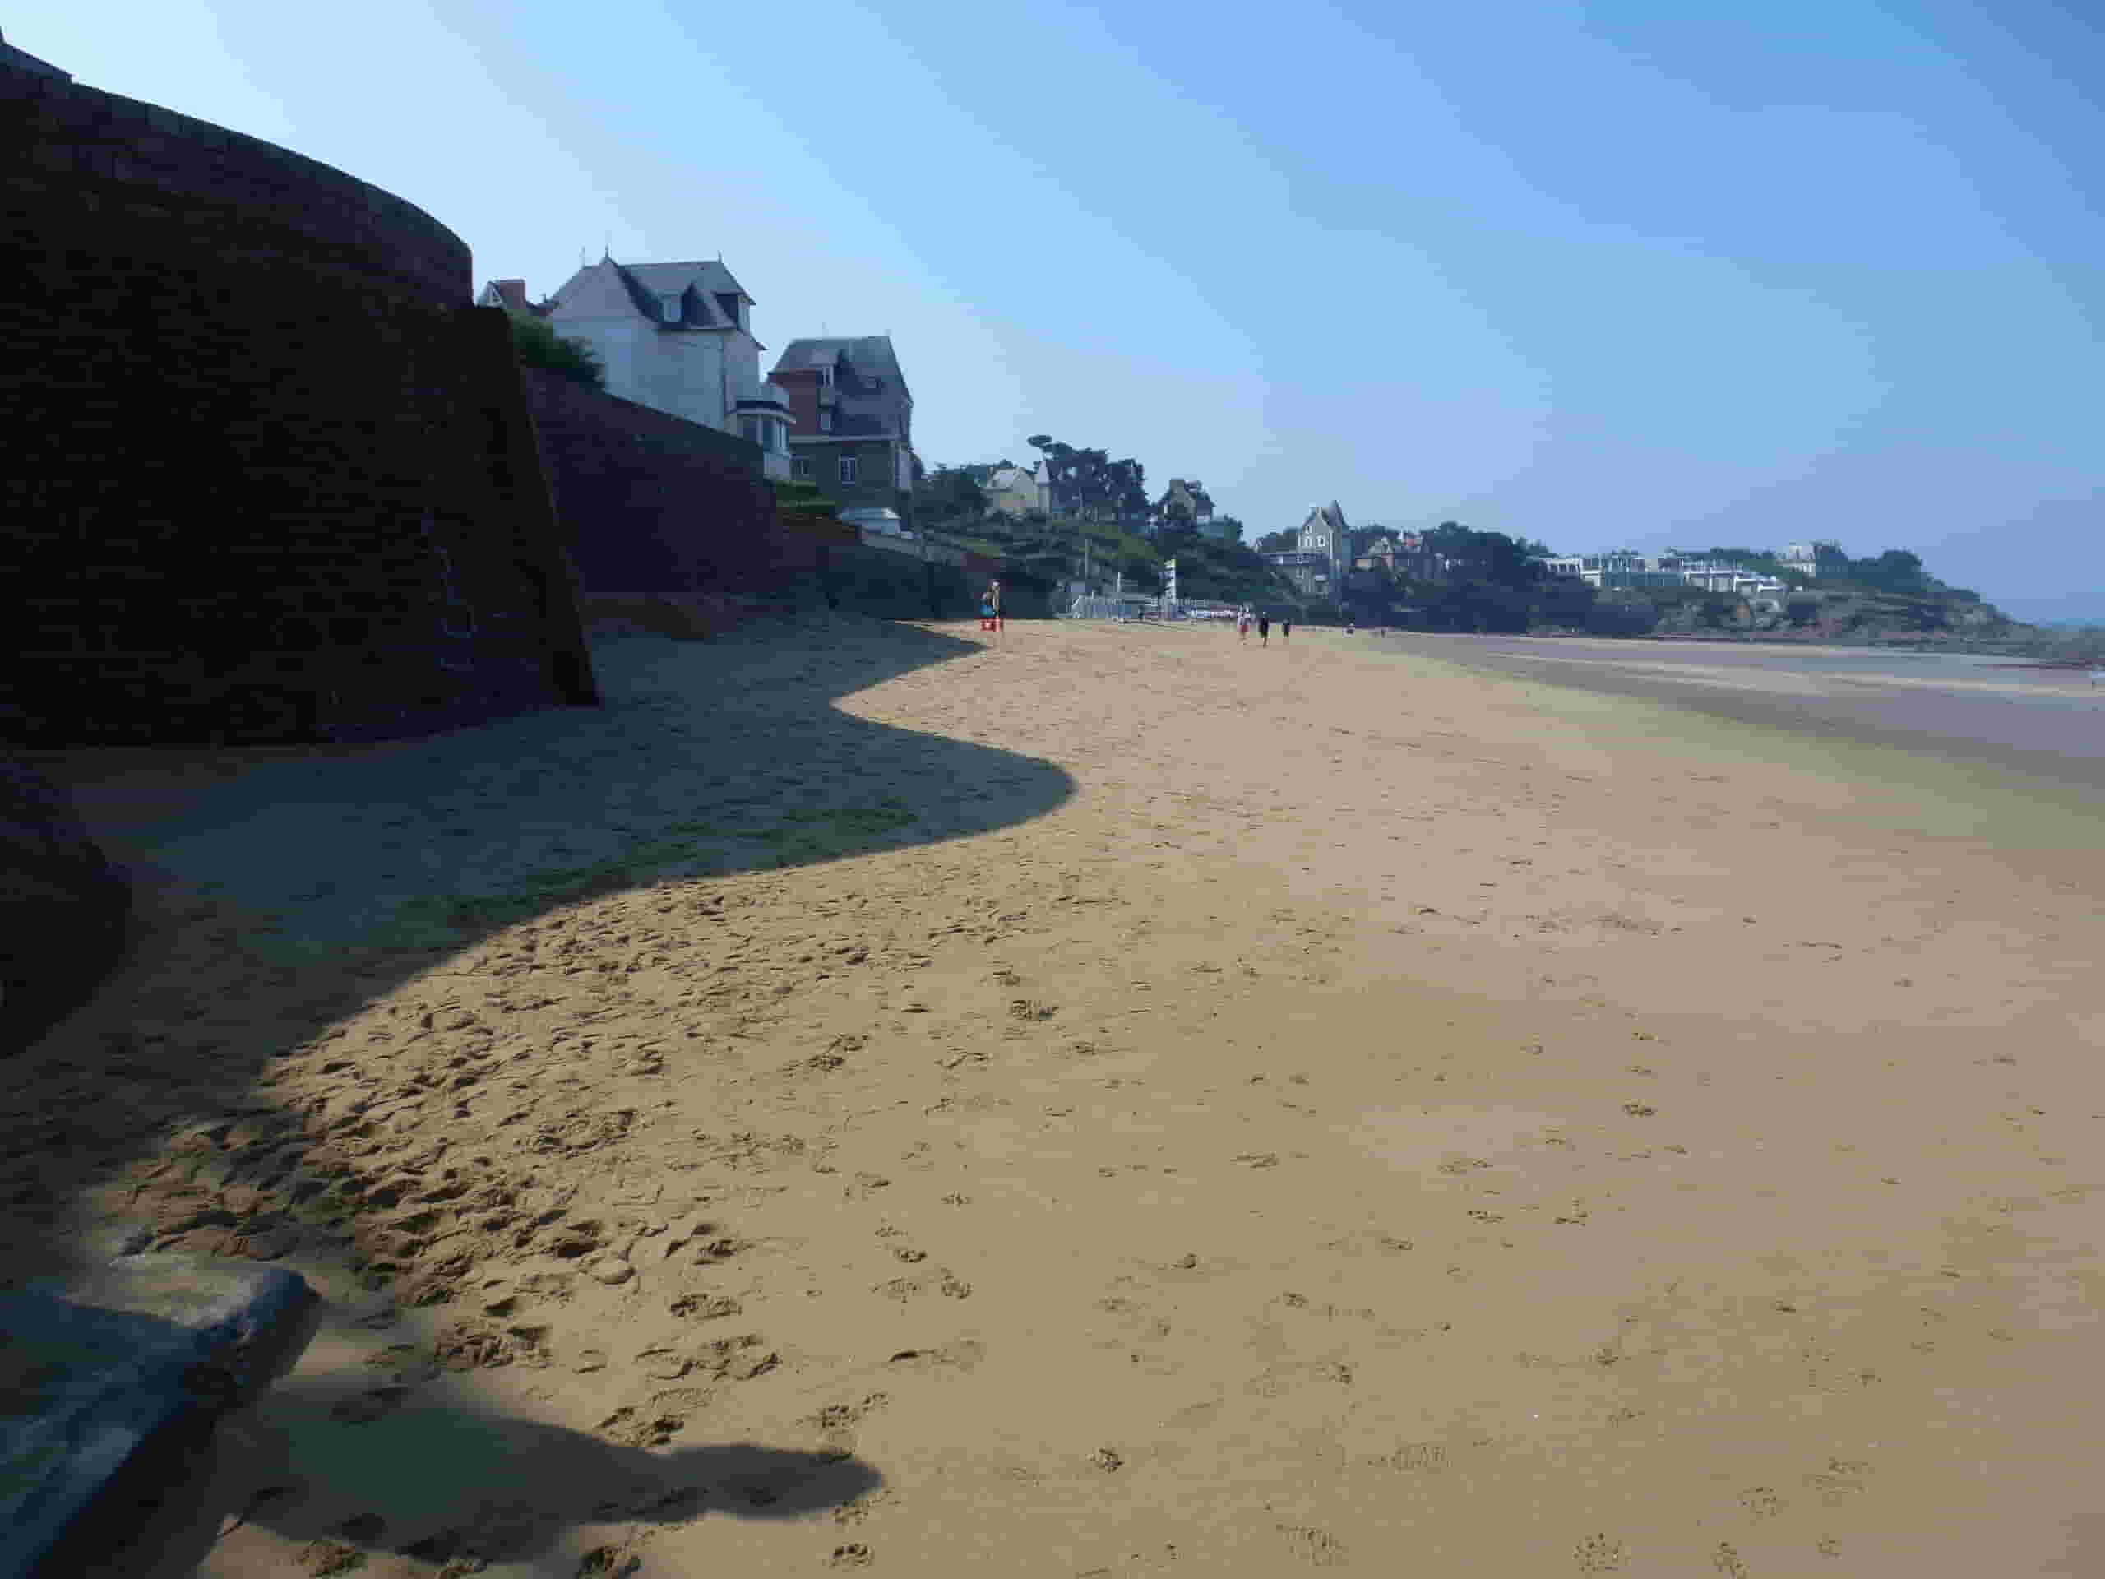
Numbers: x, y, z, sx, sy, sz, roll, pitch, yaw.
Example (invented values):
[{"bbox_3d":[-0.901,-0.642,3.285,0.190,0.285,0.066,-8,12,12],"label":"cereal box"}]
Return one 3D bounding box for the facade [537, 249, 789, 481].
[{"bbox_3d":[-19.495,-21.617,78.656,11.600,11.328,9.000,1,7,9],"label":"facade"}]

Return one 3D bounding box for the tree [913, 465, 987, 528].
[{"bbox_3d":[-10.167,-28.418,148.000,7.800,6.600,7.300,0,6,0],"label":"tree"}]

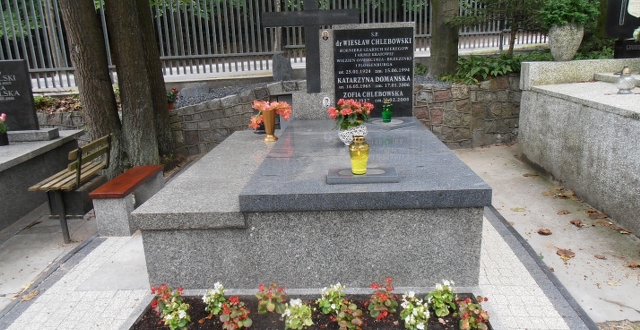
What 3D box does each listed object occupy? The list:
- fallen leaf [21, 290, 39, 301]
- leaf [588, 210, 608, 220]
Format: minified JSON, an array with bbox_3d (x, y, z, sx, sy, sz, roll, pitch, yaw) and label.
[{"bbox_3d":[-1.878,0.842,2.885,0.110,0.025,0.100,-13,18,-35],"label":"fallen leaf"},{"bbox_3d":[2.335,0.412,3.727,0.165,0.030,0.130,8,17,32],"label":"leaf"}]

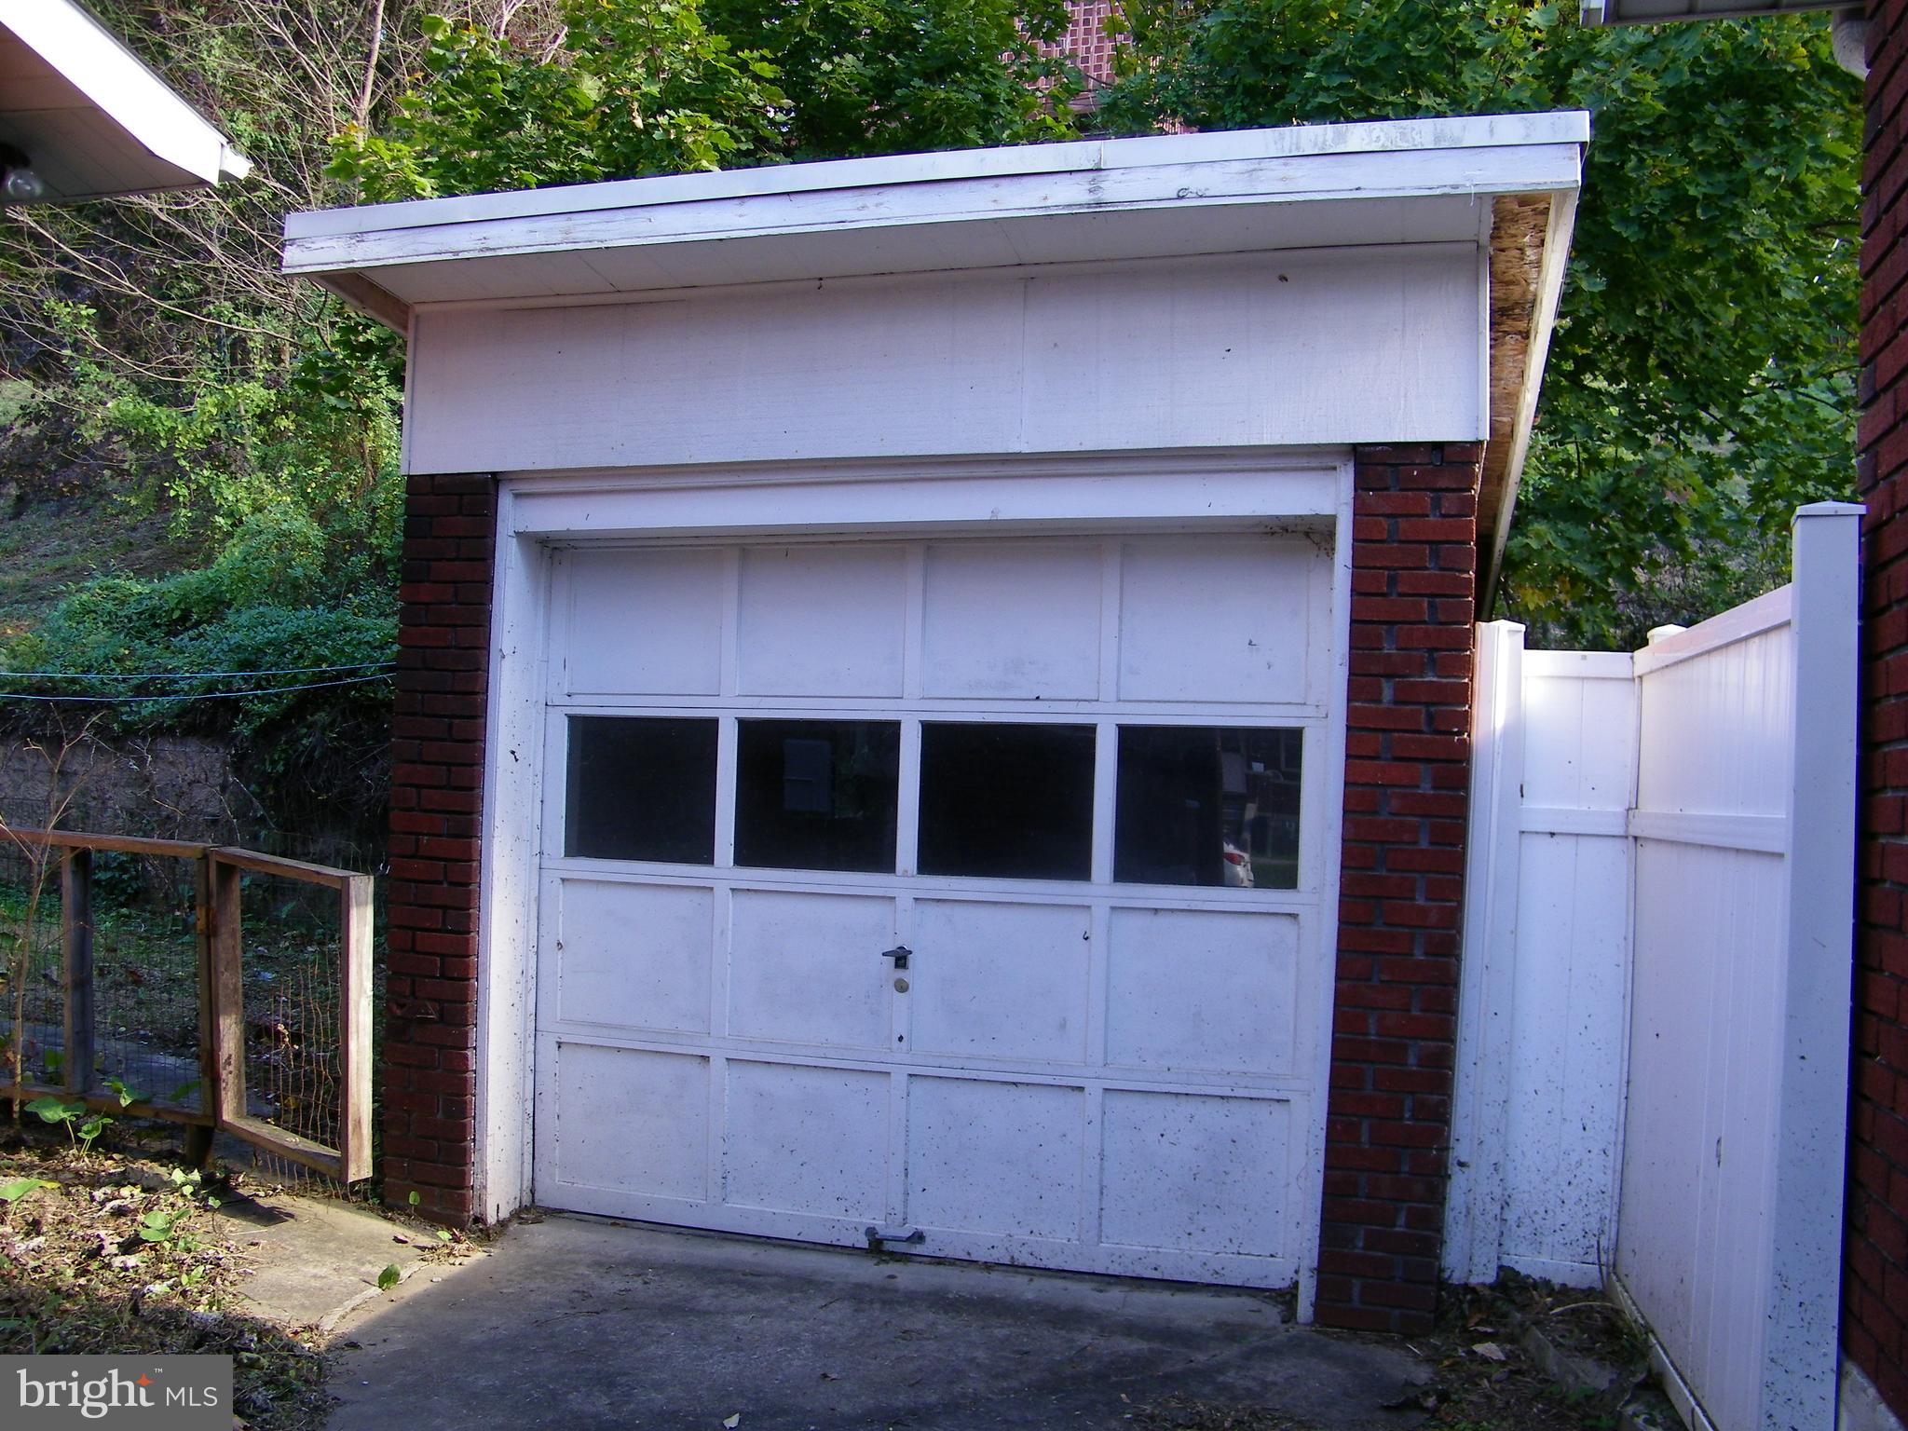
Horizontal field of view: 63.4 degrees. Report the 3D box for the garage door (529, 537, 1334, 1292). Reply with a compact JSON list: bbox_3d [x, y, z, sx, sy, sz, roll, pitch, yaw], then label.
[{"bbox_3d":[-0.149,0.509,4.514,2.370,2.085,0.080,2,-1,15],"label":"garage door"}]

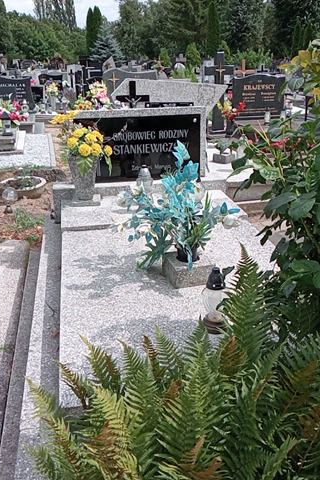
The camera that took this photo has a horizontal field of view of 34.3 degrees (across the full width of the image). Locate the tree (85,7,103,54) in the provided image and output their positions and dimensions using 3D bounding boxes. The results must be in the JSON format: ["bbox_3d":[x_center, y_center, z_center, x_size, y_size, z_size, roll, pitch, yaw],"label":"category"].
[{"bbox_3d":[-4.590,-13.486,35.263,1.150,4.350,1.100,-4,20,-10],"label":"tree"}]

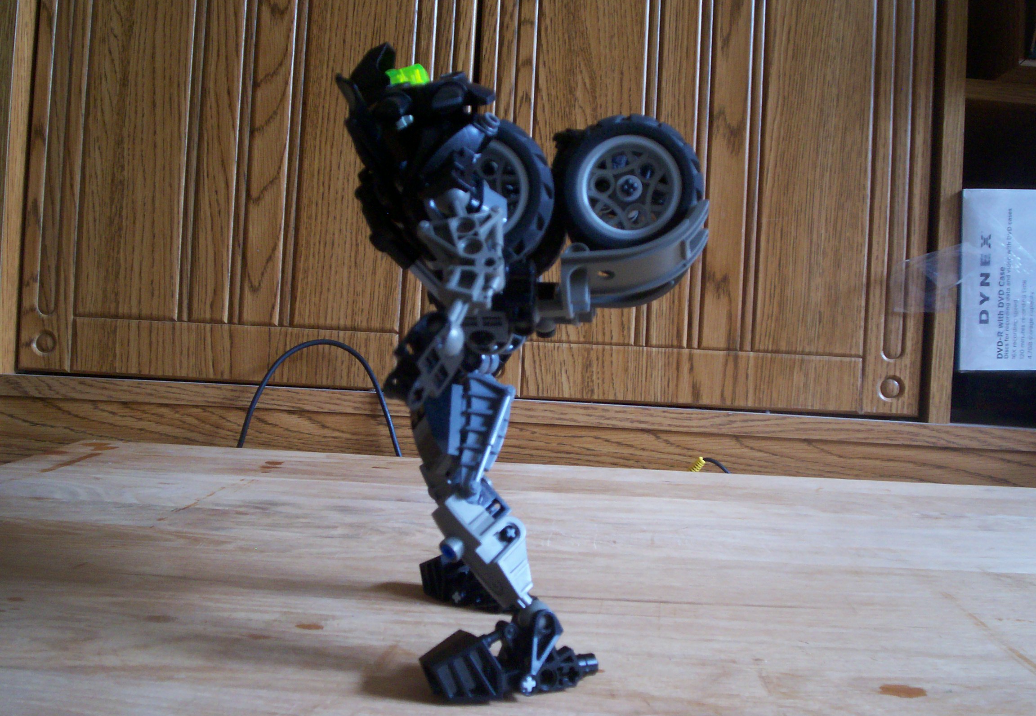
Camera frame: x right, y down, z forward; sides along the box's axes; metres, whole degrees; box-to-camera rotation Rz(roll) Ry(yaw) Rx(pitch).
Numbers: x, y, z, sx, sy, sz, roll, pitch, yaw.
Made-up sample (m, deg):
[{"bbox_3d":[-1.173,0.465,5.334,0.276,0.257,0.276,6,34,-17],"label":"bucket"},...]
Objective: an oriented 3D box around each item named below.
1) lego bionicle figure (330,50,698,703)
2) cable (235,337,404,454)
[{"bbox_3d":[-0.005,-0.004,0.390,0.130,0.212,0.140,3,2,-8],"label":"lego bionicle figure"},{"bbox_3d":[-0.162,0.034,0.890,0.137,0.100,0.025,3,2,0],"label":"cable"}]

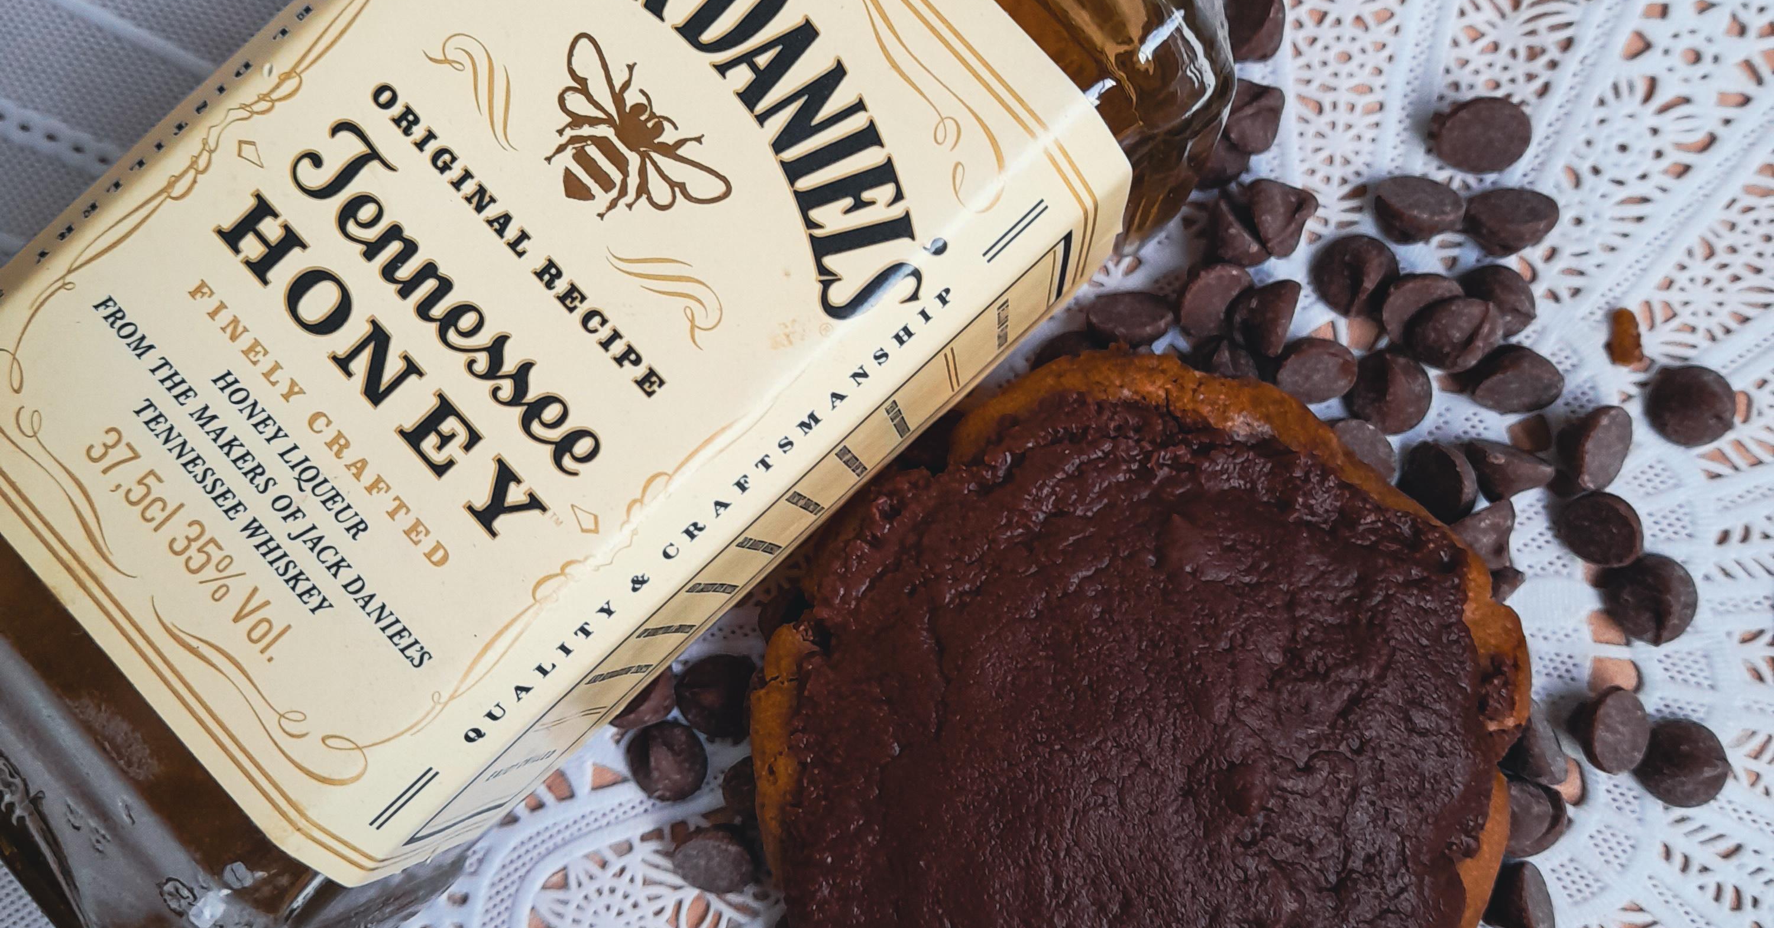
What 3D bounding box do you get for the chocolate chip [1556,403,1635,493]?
[{"bbox_3d":[0.081,-0.002,0.200,0.006,0.010,0.010,17,85,47],"label":"chocolate chip"}]

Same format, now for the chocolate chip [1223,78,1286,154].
[{"bbox_3d":[0.044,-0.042,0.206,0.007,0.010,0.010,-48,45,34],"label":"chocolate chip"}]

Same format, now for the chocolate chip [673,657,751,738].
[{"bbox_3d":[-0.021,0.027,0.199,0.010,0.007,0.010,-3,81,17],"label":"chocolate chip"}]

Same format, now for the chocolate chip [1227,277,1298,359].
[{"bbox_3d":[0.045,-0.018,0.205,0.007,0.010,0.010,18,64,-1],"label":"chocolate chip"}]

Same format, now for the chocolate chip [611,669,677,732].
[{"bbox_3d":[-0.030,0.028,0.206,0.010,0.007,0.010,-21,40,19],"label":"chocolate chip"}]

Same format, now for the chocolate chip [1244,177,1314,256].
[{"bbox_3d":[0.048,-0.030,0.202,0.007,0.010,0.010,-23,77,33],"label":"chocolate chip"}]

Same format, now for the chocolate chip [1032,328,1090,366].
[{"bbox_3d":[0.022,-0.012,0.201,0.010,0.007,0.010,0,86,3],"label":"chocolate chip"}]

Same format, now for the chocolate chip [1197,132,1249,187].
[{"bbox_3d":[0.039,-0.038,0.207,0.010,0.007,0.010,0,87,3],"label":"chocolate chip"}]

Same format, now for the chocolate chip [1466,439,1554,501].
[{"bbox_3d":[0.073,0.001,0.198,0.008,0.009,0.009,2,86,-5],"label":"chocolate chip"}]

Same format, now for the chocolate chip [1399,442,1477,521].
[{"bbox_3d":[0.066,0.001,0.200,0.007,0.010,0.010,-14,84,-31],"label":"chocolate chip"}]

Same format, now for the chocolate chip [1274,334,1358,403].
[{"bbox_3d":[0.051,-0.012,0.201,0.010,0.010,0.007,10,43,11],"label":"chocolate chip"}]

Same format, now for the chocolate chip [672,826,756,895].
[{"bbox_3d":[-0.020,0.046,0.206,0.010,0.010,0.007,3,46,22],"label":"chocolate chip"}]

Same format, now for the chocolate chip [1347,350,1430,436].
[{"bbox_3d":[0.060,-0.009,0.201,0.010,0.007,0.010,0,86,2],"label":"chocolate chip"}]

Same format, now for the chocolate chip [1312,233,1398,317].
[{"bbox_3d":[0.056,-0.023,0.206,0.010,0.007,0.010,0,94,-6],"label":"chocolate chip"}]

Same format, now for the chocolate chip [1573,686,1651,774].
[{"bbox_3d":[0.082,0.031,0.198,0.010,0.007,0.010,7,84,-26],"label":"chocolate chip"}]

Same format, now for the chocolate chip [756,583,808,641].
[{"bbox_3d":[-0.013,0.020,0.201,0.007,0.010,0.010,-33,84,35],"label":"chocolate chip"}]

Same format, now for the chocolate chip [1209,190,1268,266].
[{"bbox_3d":[0.042,-0.026,0.204,0.007,0.010,0.010,-43,84,29],"label":"chocolate chip"}]

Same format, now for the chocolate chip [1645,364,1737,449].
[{"bbox_3d":[0.095,-0.007,0.200,0.010,0.007,0.010,0,87,-4],"label":"chocolate chip"}]

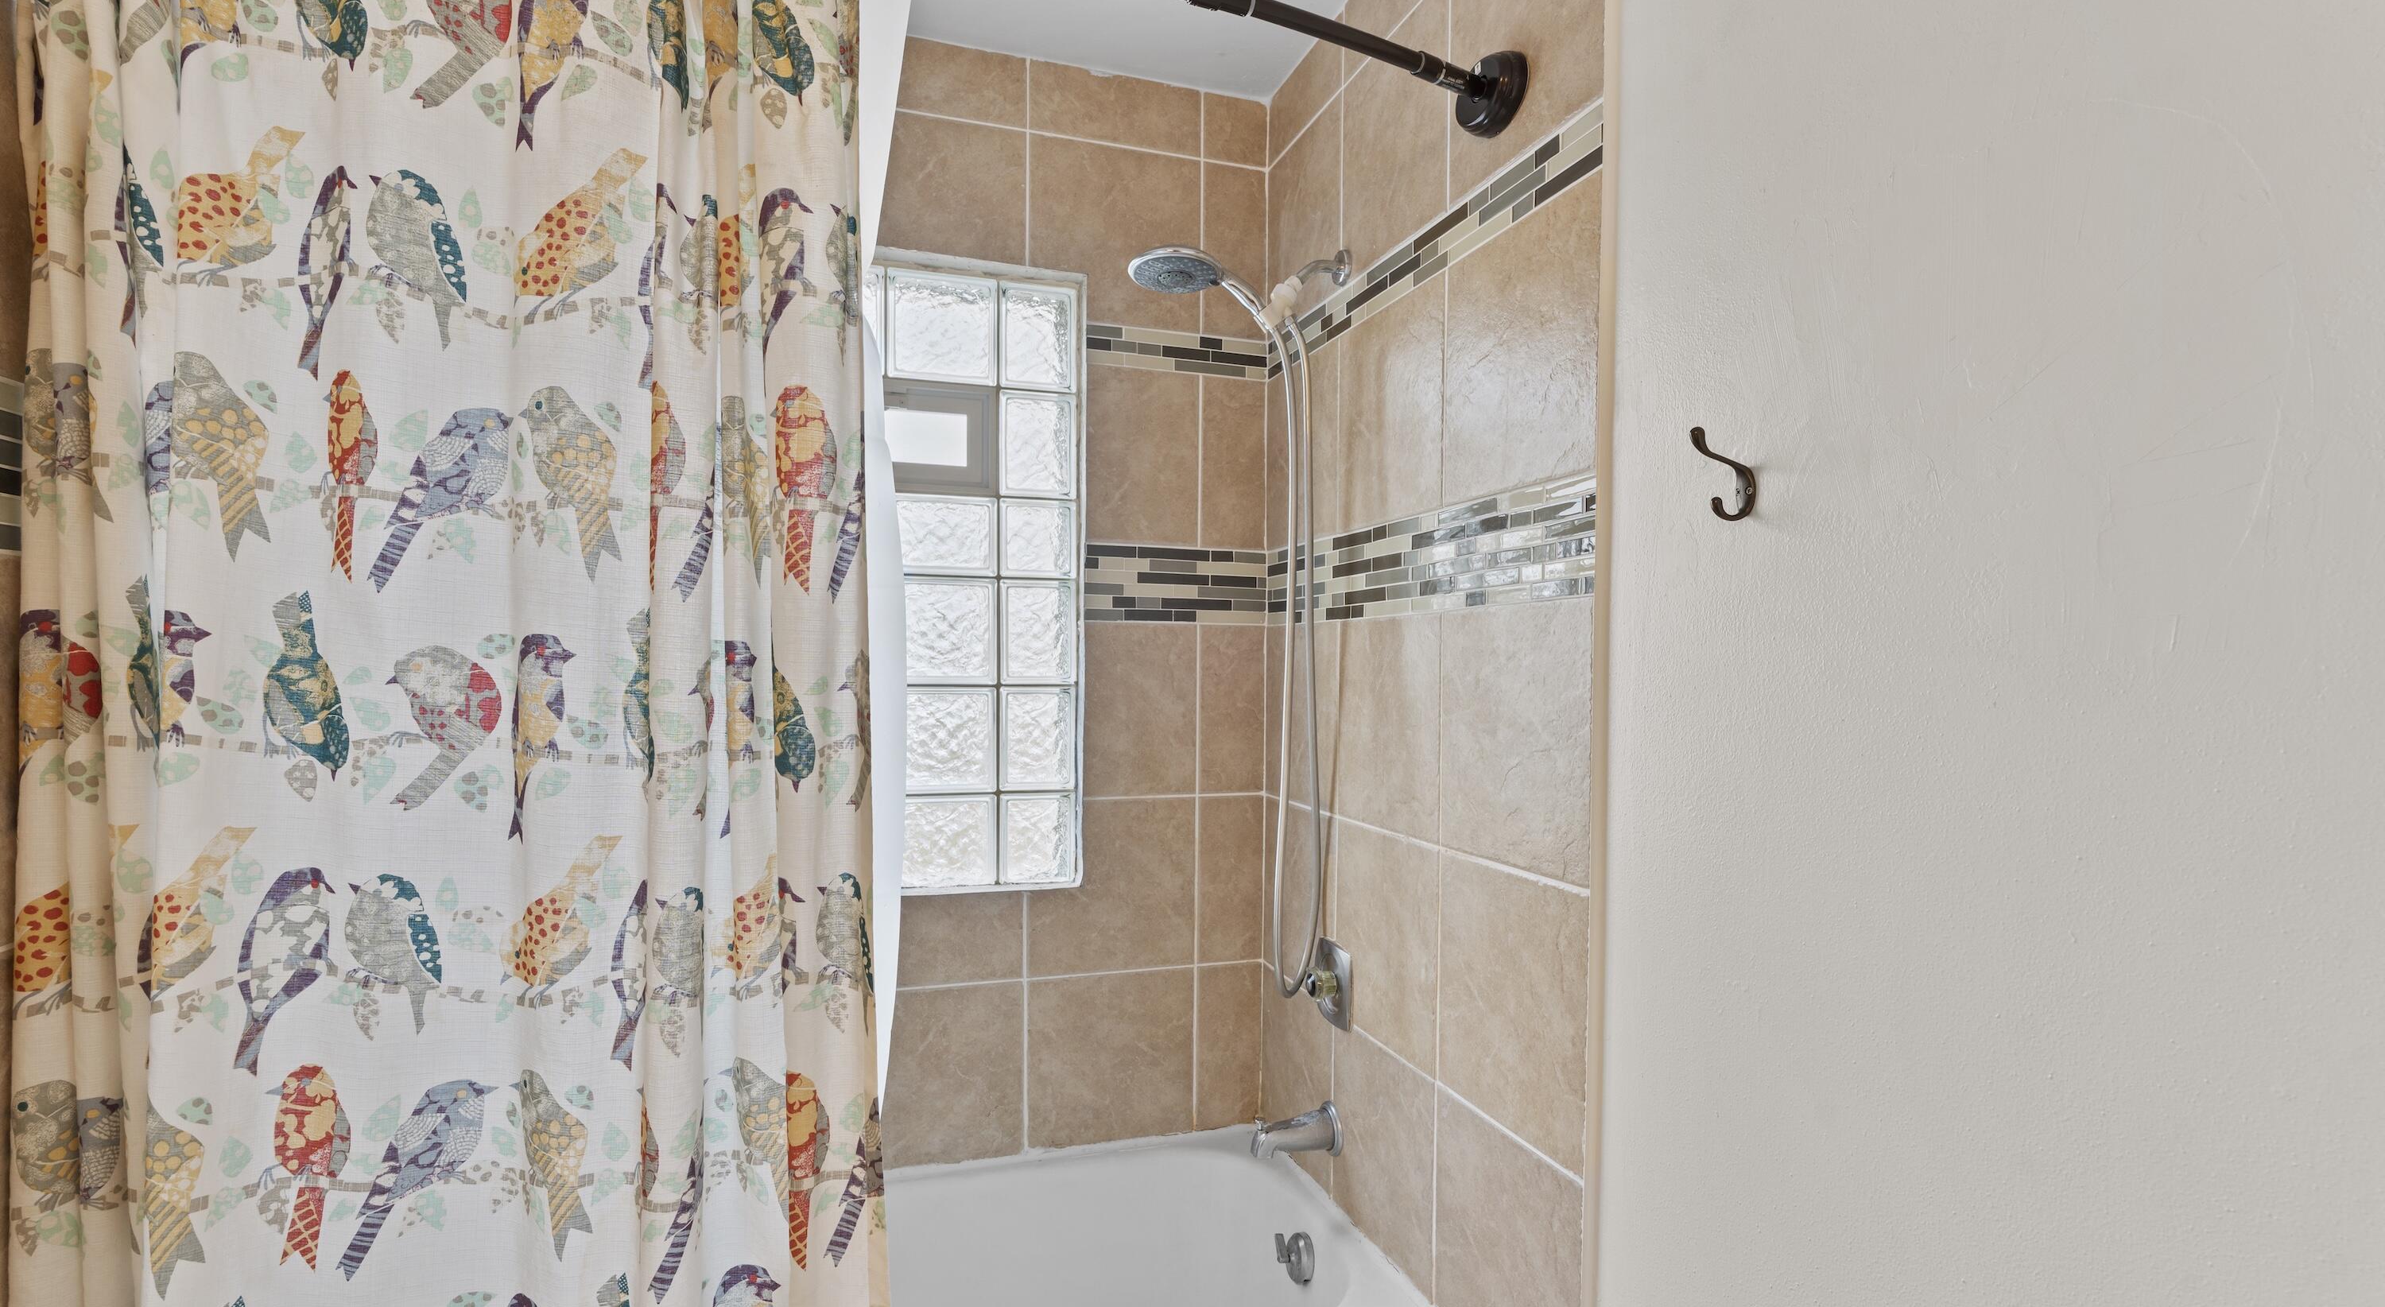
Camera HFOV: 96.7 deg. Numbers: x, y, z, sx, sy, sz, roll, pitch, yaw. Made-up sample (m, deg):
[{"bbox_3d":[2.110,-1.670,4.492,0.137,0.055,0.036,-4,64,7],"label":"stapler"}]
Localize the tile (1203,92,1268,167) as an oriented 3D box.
[{"bbox_3d":[0.088,-1.042,2.128,0.138,0.134,0.012,1,0,-19],"label":"tile"}]

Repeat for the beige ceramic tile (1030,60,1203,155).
[{"bbox_3d":[-0.143,-1.046,2.050,0.335,0.132,0.015,1,-1,-18],"label":"beige ceramic tile"}]

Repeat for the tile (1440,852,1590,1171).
[{"bbox_3d":[0.407,0.441,1.354,0.015,0.326,0.317,1,-1,-18],"label":"tile"}]

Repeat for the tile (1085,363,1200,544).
[{"bbox_3d":[-0.094,-0.377,2.058,0.223,0.338,0.015,1,-1,-18],"label":"tile"}]

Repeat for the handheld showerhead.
[{"bbox_3d":[-0.025,-0.611,1.690,0.150,0.040,0.145,7,-6,-17],"label":"handheld showerhead"}]

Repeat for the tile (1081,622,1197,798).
[{"bbox_3d":[-0.097,0.111,2.051,0.223,0.330,0.015,1,-1,-18],"label":"tile"}]

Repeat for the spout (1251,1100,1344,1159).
[{"bbox_3d":[0.182,0.813,1.792,0.135,0.080,0.072,1,0,-19],"label":"spout"}]

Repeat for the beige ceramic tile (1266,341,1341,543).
[{"bbox_3d":[0.213,-0.375,1.980,0.015,0.338,0.312,1,-1,-18],"label":"beige ceramic tile"}]

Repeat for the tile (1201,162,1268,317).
[{"bbox_3d":[0.085,-0.802,2.127,0.138,0.338,0.012,1,0,-19],"label":"tile"}]

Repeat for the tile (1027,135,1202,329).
[{"bbox_3d":[-0.141,-0.805,2.050,0.333,0.338,0.012,1,0,-19],"label":"tile"}]

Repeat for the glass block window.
[{"bbox_3d":[-0.570,-0.143,1.950,0.718,1.162,0.090,1,0,-19],"label":"glass block window"}]

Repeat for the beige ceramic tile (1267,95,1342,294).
[{"bbox_3d":[0.212,-0.802,1.991,0.012,0.338,0.323,1,0,-19],"label":"beige ceramic tile"}]

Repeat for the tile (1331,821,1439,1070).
[{"bbox_3d":[0.303,0.443,1.663,0.015,0.326,0.329,1,-1,-18],"label":"tile"}]

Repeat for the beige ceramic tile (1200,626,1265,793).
[{"bbox_3d":[0.076,0.113,2.121,0.138,0.332,0.012,1,0,-19],"label":"beige ceramic tile"}]

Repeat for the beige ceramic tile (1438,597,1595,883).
[{"bbox_3d":[0.412,0.109,1.358,0.015,0.330,0.317,1,-1,-18],"label":"beige ceramic tile"}]

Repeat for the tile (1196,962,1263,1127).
[{"bbox_3d":[0.070,0.776,2.116,0.138,0.320,0.012,1,0,-19],"label":"tile"}]

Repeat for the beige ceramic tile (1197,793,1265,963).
[{"bbox_3d":[0.073,0.447,2.119,0.138,0.330,0.012,1,0,-19],"label":"beige ceramic tile"}]

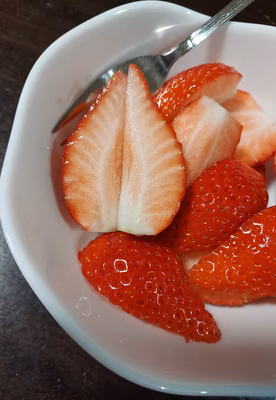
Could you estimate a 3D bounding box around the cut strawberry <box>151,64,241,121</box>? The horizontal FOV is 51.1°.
[{"bbox_3d":[0.026,-0.047,0.130,0.045,0.022,0.024,-24,70,-3],"label":"cut strawberry"}]

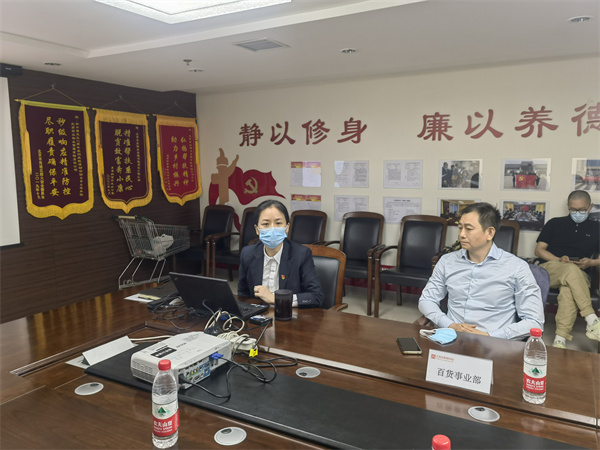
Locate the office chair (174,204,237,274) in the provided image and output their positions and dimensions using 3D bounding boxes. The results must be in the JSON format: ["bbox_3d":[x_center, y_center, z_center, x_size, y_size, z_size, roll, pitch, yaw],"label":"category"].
[{"bbox_3d":[-1.173,0.258,5.947,0.590,0.985,0.640,4,8,28],"label":"office chair"}]

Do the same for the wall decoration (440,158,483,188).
[{"bbox_3d":[1.661,-0.527,4.863,0.436,0.314,0.020,4,9,29],"label":"wall decoration"}]

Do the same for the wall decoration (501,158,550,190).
[{"bbox_3d":[2.195,-0.490,4.561,0.436,0.314,0.020,4,9,29],"label":"wall decoration"}]

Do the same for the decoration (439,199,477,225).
[{"bbox_3d":[1.664,-0.118,4.919,0.436,0.314,0.020,4,9,29],"label":"decoration"}]

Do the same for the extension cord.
[{"bbox_3d":[-0.260,0.487,1.950,0.160,0.065,0.110,0,7,0],"label":"extension cord"}]

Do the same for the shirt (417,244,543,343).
[{"bbox_3d":[0.888,0.343,2.336,0.590,0.480,0.370,4,9,32],"label":"shirt"}]

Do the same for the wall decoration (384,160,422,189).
[{"bbox_3d":[1.131,-0.561,5.164,0.436,0.314,0.020,4,9,29],"label":"wall decoration"}]

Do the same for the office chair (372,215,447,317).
[{"bbox_3d":[1.118,0.399,4.537,0.600,0.920,0.660,4,9,28],"label":"office chair"}]

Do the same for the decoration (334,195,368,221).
[{"bbox_3d":[0.599,-0.194,5.522,0.436,0.314,0.020,4,9,29],"label":"decoration"}]

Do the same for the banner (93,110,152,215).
[{"bbox_3d":[-1.961,-0.691,5.298,0.030,1.143,0.780,4,9,28],"label":"banner"}]

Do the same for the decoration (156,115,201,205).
[{"bbox_3d":[-1.592,-0.841,6.244,0.050,1.180,0.790,4,9,29],"label":"decoration"}]

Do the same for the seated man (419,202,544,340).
[{"bbox_3d":[0.851,0.551,2.291,0.600,1.300,0.660,4,9,32],"label":"seated man"}]

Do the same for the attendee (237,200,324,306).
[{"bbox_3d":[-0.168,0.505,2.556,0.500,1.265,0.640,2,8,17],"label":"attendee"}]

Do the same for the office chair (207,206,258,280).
[{"bbox_3d":[-0.632,0.278,5.489,0.600,0.920,0.660,4,9,28],"label":"office chair"}]

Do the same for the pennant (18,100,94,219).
[{"bbox_3d":[-2.367,-0.612,4.627,0.040,1.120,0.740,4,8,28],"label":"pennant"}]

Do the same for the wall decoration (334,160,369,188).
[{"bbox_3d":[0.593,-0.597,5.468,0.436,0.314,0.020,4,9,29],"label":"wall decoration"}]

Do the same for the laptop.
[{"bbox_3d":[-0.389,0.319,2.282,0.345,0.210,0.340,4,9,28],"label":"laptop"}]

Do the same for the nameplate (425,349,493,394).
[{"bbox_3d":[0.538,0.483,1.576,0.204,0.100,0.075,4,9,29],"label":"nameplate"}]

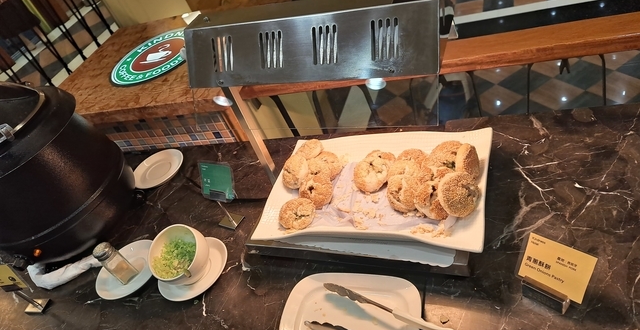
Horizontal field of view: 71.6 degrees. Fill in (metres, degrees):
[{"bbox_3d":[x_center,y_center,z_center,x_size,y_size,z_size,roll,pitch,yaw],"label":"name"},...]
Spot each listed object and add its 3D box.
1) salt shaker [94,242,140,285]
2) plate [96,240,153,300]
[{"bbox_3d":[-0.431,0.206,0.939,0.039,0.096,0.039,-42,43,-20],"label":"salt shaker"},{"bbox_3d":[-0.418,0.235,0.978,0.152,0.021,0.152,-14,41,12],"label":"plate"}]

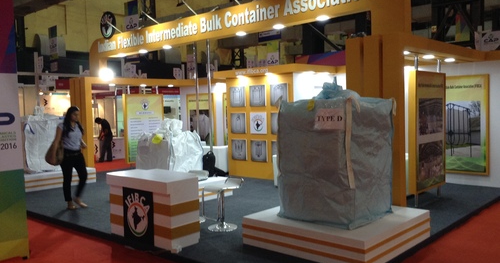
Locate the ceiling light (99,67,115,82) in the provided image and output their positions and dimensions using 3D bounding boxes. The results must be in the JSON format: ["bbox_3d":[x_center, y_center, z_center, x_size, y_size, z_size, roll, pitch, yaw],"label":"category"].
[{"bbox_3d":[-3.364,-1.325,11.173,0.277,0.288,0.257,1,4,43],"label":"ceiling light"}]

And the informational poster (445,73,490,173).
[{"bbox_3d":[3.778,-0.119,8.817,1.196,1.790,0.082,1,4,43],"label":"informational poster"}]

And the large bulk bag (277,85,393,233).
[{"bbox_3d":[0.948,0.203,5.319,0.955,1.474,0.924,1,4,43],"label":"large bulk bag"}]

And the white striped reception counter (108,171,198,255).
[{"bbox_3d":[-1.188,0.921,5.788,1.252,0.754,0.472,1,5,43],"label":"white striped reception counter"}]

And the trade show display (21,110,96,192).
[{"bbox_3d":[-4.484,0.318,10.347,1.539,1.652,1.508,1,5,43],"label":"trade show display"}]

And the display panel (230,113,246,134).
[{"bbox_3d":[-0.260,-0.178,10.350,0.451,0.441,0.036,1,5,43],"label":"display panel"}]

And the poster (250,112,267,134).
[{"bbox_3d":[0.171,-0.174,9.954,0.446,0.446,0.036,1,5,43],"label":"poster"}]

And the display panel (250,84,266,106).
[{"bbox_3d":[0.158,-0.733,9.914,0.441,0.441,0.036,1,5,43],"label":"display panel"}]

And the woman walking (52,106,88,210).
[{"bbox_3d":[-2.923,0.425,7.746,0.492,1.642,0.523,1,4,37],"label":"woman walking"}]

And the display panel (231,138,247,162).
[{"bbox_3d":[-0.248,0.418,10.591,0.446,0.462,0.041,1,4,43],"label":"display panel"}]

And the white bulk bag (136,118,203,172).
[{"bbox_3d":[-1.420,0.319,8.221,0.903,1.077,0.780,1,5,43],"label":"white bulk bag"}]

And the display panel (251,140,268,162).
[{"bbox_3d":[0.183,0.426,10.187,0.444,0.462,0.041,1,4,43],"label":"display panel"}]

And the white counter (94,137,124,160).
[{"bbox_3d":[-4.487,0.566,15.747,0.500,0.745,1.120,1,4,42],"label":"white counter"}]

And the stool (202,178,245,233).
[{"bbox_3d":[-0.355,0.921,6.125,0.421,0.652,0.410,-5,5,-43],"label":"stool"}]

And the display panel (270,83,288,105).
[{"bbox_3d":[0.583,-0.743,9.721,0.435,0.448,0.041,1,4,43],"label":"display panel"}]

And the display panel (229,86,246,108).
[{"bbox_3d":[-0.282,-0.755,10.533,0.446,0.448,0.041,1,4,43],"label":"display panel"}]

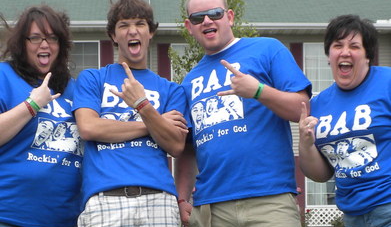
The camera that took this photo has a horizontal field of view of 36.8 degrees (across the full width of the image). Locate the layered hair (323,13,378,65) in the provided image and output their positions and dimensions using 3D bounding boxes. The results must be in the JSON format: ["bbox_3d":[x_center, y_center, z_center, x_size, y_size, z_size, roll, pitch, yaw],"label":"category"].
[{"bbox_3d":[0.600,-0.282,2.250,0.200,0.210,0.225,1,-5,25],"label":"layered hair"}]

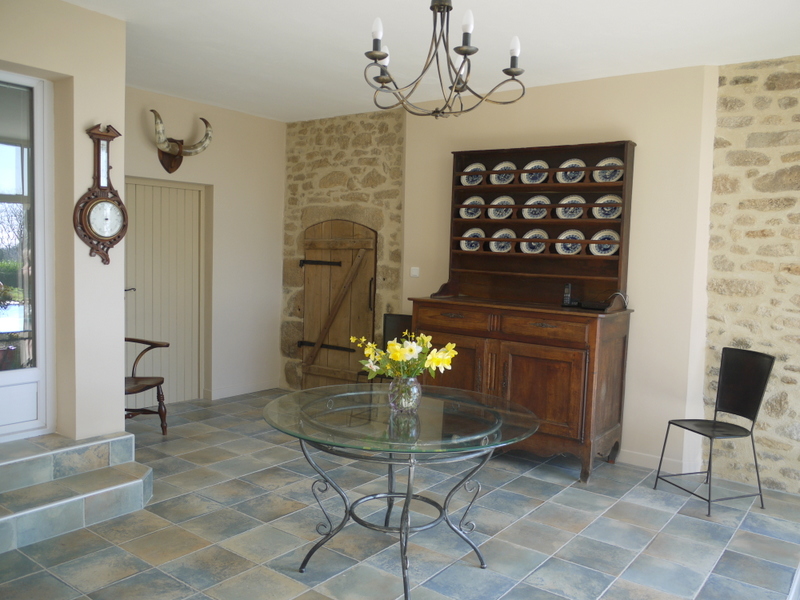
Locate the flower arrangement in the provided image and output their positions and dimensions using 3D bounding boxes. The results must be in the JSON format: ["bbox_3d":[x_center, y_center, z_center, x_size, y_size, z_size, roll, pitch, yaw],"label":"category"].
[{"bbox_3d":[0.016,0.251,2.931,0.470,0.220,0.370,2,3,0],"label":"flower arrangement"}]

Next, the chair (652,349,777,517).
[{"bbox_3d":[1.940,0.774,4.006,0.460,0.927,0.481,0,3,-19],"label":"chair"}]

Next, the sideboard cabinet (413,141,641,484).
[{"bbox_3d":[0.866,0.008,4.841,1.515,2.301,0.621,4,4,37],"label":"sideboard cabinet"}]

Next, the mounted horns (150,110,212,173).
[{"bbox_3d":[-1.980,-1.407,5.821,0.269,0.524,0.594,4,4,37],"label":"mounted horns"}]

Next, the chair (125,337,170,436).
[{"bbox_3d":[-2.202,0.599,5.006,0.600,0.940,0.620,3,4,20],"label":"chair"}]

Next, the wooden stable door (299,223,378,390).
[{"bbox_3d":[-0.621,0.102,6.592,0.983,1.830,0.070,4,4,37],"label":"wooden stable door"}]

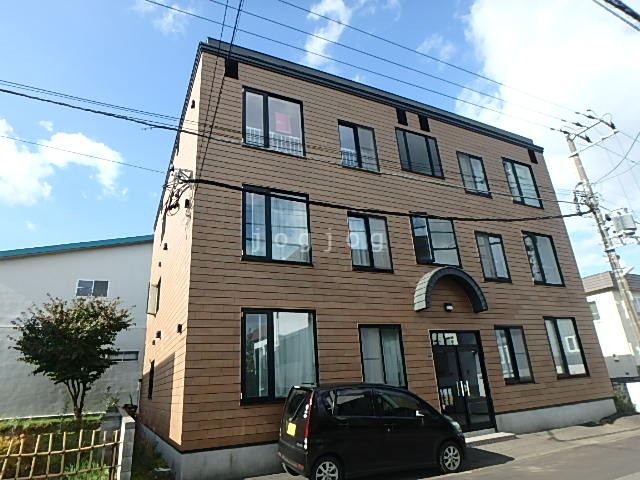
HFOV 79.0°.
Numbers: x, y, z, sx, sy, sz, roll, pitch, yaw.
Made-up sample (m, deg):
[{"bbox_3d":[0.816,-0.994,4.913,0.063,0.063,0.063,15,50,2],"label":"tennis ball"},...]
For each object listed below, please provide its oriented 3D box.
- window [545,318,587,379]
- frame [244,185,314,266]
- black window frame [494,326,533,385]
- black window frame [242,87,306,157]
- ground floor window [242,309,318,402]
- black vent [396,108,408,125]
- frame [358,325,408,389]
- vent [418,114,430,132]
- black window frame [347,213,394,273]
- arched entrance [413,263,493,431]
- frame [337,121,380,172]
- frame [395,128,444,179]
[{"bbox_3d":[7.771,3.376,12.234,1.606,1.840,0.110,6,-22,-25],"label":"window"},{"bbox_3d":[-0.990,-0.336,9.074,1.698,1.862,0.100,7,-23,-26],"label":"frame"},{"bbox_3d":[5.593,3.296,11.154,1.206,1.598,0.110,6,-22,-25],"label":"black window frame"},{"bbox_3d":[-1.188,-3.079,10.181,1.711,1.807,0.110,6,-22,-25],"label":"black window frame"},{"bbox_3d":[-0.812,2.420,8.227,1.732,1.888,0.110,6,-22,-25],"label":"ground floor window"},{"bbox_3d":[2.634,-3.929,12.436,0.375,0.555,0.100,7,-23,-26],"label":"black vent"},{"bbox_3d":[1.518,2.827,9.257,1.219,1.572,0.110,6,-22,-25],"label":"frame"},{"bbox_3d":[3.470,-3.838,12.812,0.379,0.557,0.100,6,-22,-25],"label":"vent"},{"bbox_3d":[1.317,0.069,10.130,1.247,1.584,0.100,7,-23,-26],"label":"black window frame"},{"bbox_3d":[3.587,2.791,10.119,2.238,4.186,0.480,6,-22,-25],"label":"arched entrance"},{"bbox_3d":[1.128,-2.677,11.206,1.234,1.552,0.110,6,-22,-25],"label":"frame"},{"bbox_3d":[3.157,-2.729,12.261,1.652,1.508,0.110,6,-22,-25],"label":"frame"}]

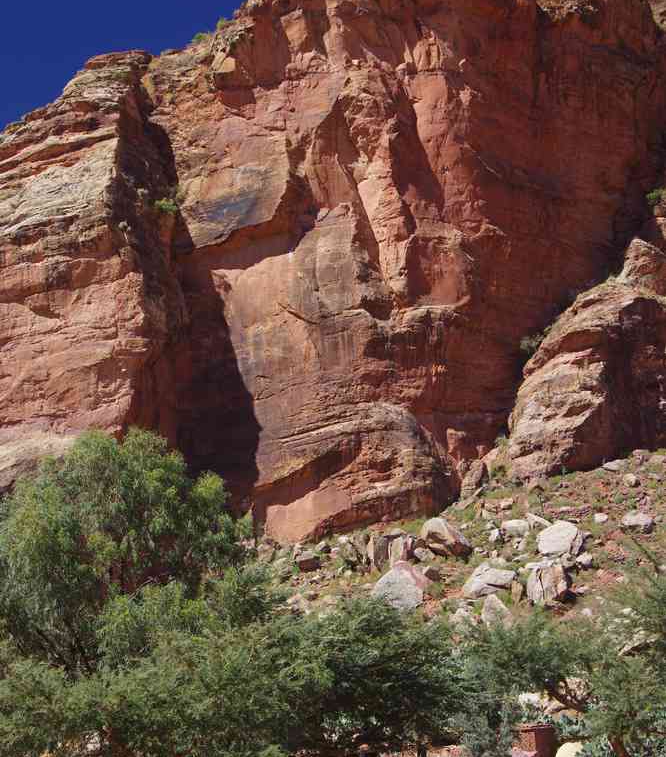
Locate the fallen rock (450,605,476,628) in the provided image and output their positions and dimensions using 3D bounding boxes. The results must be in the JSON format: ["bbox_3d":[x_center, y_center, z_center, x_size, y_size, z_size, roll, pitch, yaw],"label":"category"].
[{"bbox_3d":[9.180,16.740,124.880,1.840,1.510,1.570,0,-10,0],"label":"fallen rock"}]

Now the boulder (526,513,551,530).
[{"bbox_3d":[17.205,11.943,148.320,2.021,1.132,1.292,-1,-11,7],"label":"boulder"}]

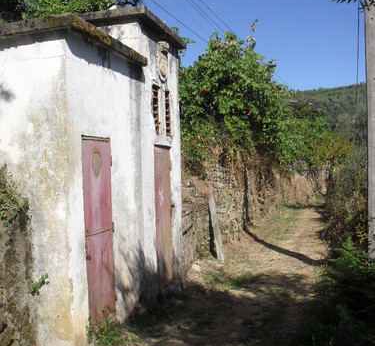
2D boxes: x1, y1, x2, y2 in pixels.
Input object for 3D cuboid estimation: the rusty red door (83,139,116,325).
[{"bbox_3d":[-0.888,0.567,5.022,0.050,1.835,0.628,-1,1,15],"label":"rusty red door"}]

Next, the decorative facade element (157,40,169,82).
[{"bbox_3d":[-0.327,-1.523,7.003,0.090,0.550,0.360,-1,1,15],"label":"decorative facade element"}]

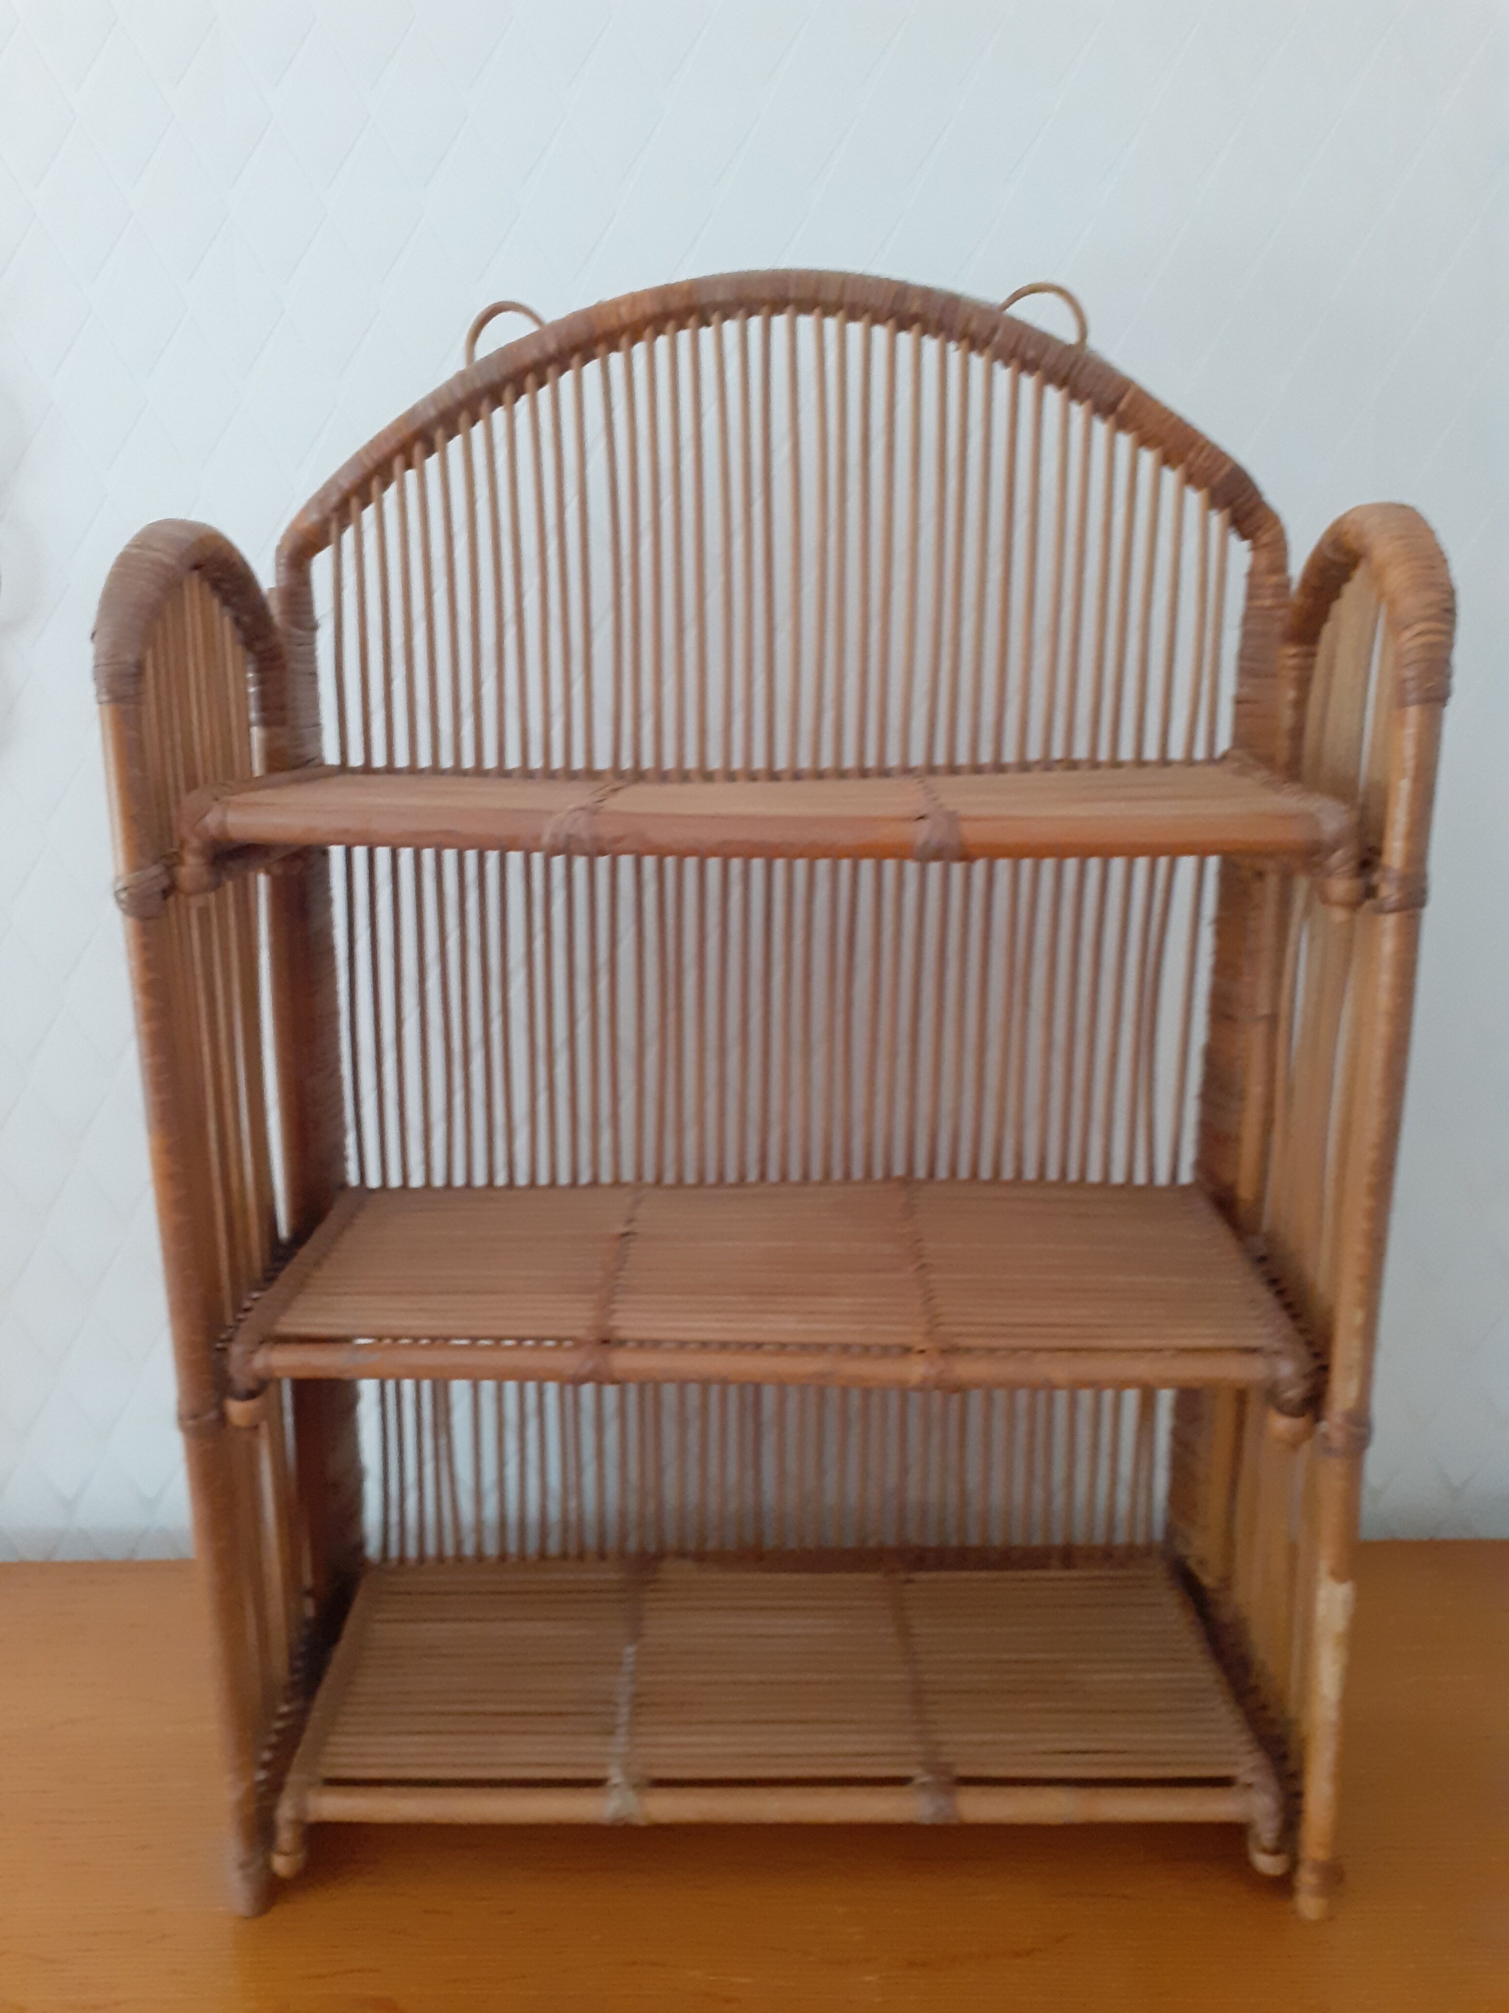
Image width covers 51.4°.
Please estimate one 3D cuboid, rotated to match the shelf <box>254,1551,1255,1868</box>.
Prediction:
[{"bbox_3d":[0.008,0.315,0.718,0.412,0.026,0.162,0,15,1],"label":"shelf"}]

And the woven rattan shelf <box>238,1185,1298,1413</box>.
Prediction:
[{"bbox_3d":[0.007,0.116,0.665,0.406,0.021,0.162,0,15,1],"label":"woven rattan shelf"}]

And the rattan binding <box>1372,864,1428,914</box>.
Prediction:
[{"bbox_3d":[0.225,-0.041,0.547,0.018,0.015,0.020,0,14,1],"label":"rattan binding"}]

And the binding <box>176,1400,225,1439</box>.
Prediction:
[{"bbox_3d":[-0.213,0.159,0.603,0.018,0.012,0.019,0,14,1],"label":"binding"}]

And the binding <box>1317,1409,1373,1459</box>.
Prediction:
[{"bbox_3d":[0.224,0.162,0.596,0.019,0.017,0.019,0,15,1],"label":"binding"}]

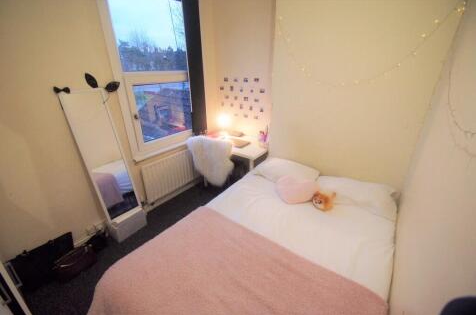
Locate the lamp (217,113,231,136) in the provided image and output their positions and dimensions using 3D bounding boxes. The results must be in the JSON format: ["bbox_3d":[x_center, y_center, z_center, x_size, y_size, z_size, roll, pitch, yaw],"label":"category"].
[{"bbox_3d":[-0.201,-0.465,3.028,0.180,0.340,0.180,8,24,18],"label":"lamp"}]

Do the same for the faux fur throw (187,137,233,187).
[{"bbox_3d":[-0.318,0.032,2.360,0.540,0.520,0.220,6,23,14],"label":"faux fur throw"}]

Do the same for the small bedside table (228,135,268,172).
[{"bbox_3d":[-0.050,0.156,2.940,0.970,0.740,0.600,16,28,33],"label":"small bedside table"}]

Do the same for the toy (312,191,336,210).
[{"bbox_3d":[0.732,0.350,1.653,0.180,0.110,0.120,-16,28,-33],"label":"toy"}]

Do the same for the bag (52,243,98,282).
[{"bbox_3d":[-1.483,0.938,1.802,0.140,0.180,0.280,20,30,39],"label":"bag"}]

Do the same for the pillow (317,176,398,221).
[{"bbox_3d":[1.037,0.283,1.798,0.650,0.140,0.460,16,28,33],"label":"pillow"}]

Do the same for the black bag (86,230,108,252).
[{"bbox_3d":[-1.428,0.859,2.014,0.110,0.170,0.180,16,28,33],"label":"black bag"}]

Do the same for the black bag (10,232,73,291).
[{"bbox_3d":[-1.658,0.903,1.731,0.120,0.310,0.410,16,28,33],"label":"black bag"}]

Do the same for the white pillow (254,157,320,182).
[{"bbox_3d":[0.524,0.138,2.135,0.640,0.150,0.460,16,28,33],"label":"white pillow"}]

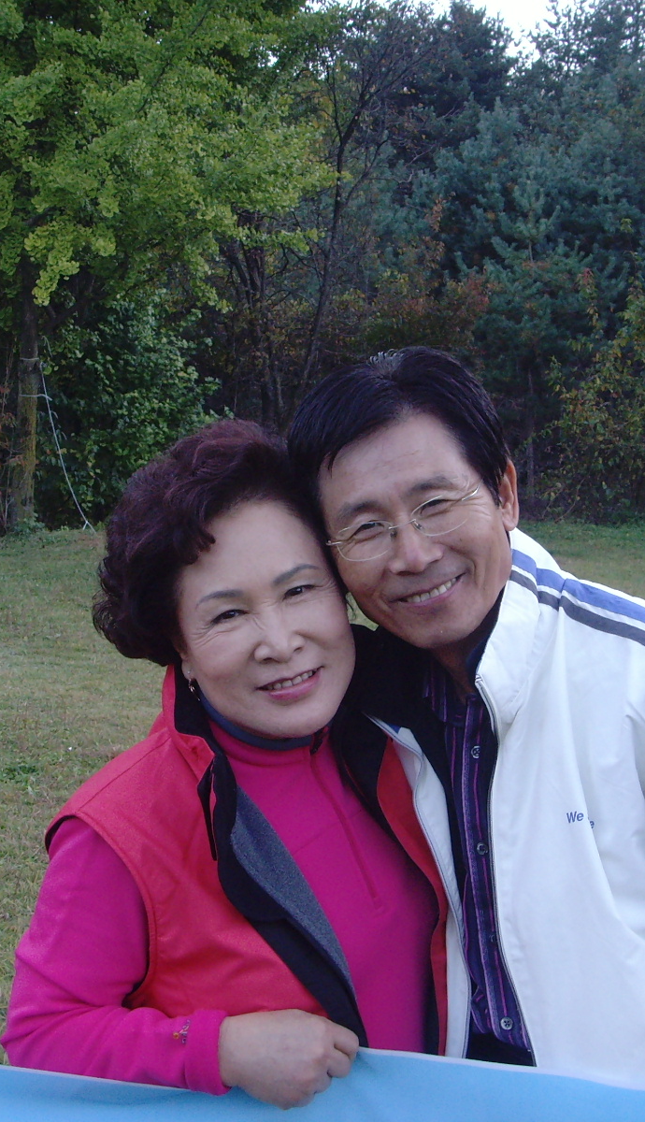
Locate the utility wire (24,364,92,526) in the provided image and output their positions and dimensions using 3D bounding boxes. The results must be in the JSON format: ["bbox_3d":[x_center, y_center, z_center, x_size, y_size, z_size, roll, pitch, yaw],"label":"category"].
[{"bbox_3d":[-2.658,-1.132,17.000,0.660,1.640,0.300,0,5,-6],"label":"utility wire"}]

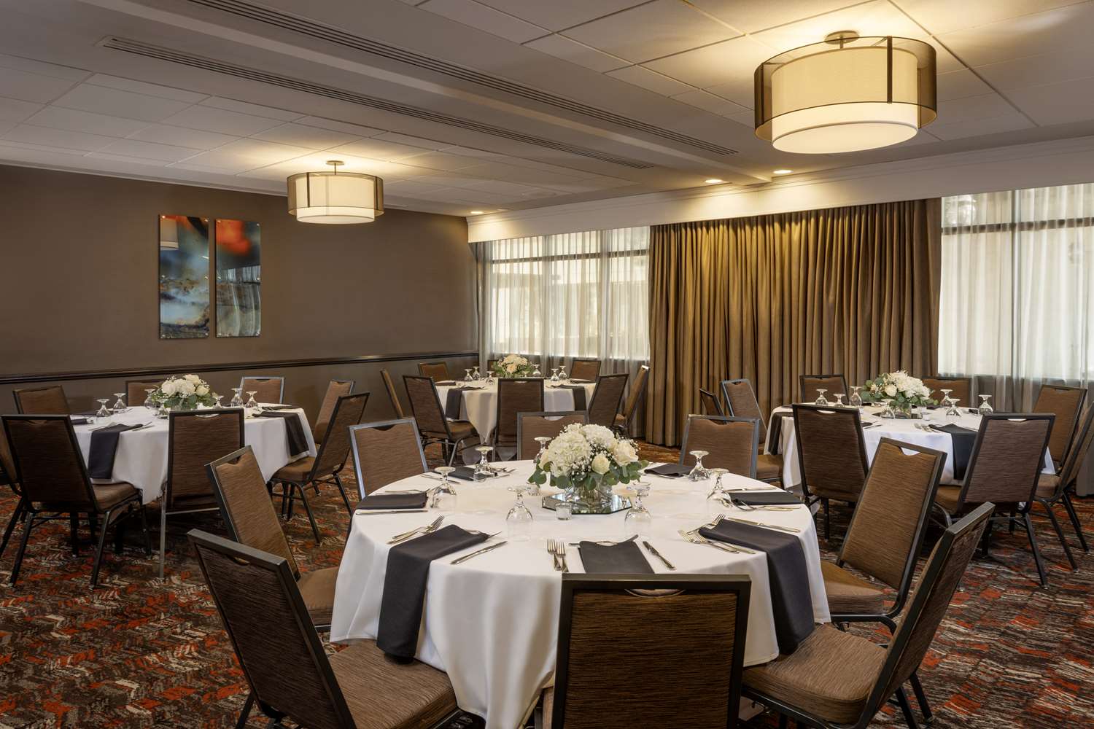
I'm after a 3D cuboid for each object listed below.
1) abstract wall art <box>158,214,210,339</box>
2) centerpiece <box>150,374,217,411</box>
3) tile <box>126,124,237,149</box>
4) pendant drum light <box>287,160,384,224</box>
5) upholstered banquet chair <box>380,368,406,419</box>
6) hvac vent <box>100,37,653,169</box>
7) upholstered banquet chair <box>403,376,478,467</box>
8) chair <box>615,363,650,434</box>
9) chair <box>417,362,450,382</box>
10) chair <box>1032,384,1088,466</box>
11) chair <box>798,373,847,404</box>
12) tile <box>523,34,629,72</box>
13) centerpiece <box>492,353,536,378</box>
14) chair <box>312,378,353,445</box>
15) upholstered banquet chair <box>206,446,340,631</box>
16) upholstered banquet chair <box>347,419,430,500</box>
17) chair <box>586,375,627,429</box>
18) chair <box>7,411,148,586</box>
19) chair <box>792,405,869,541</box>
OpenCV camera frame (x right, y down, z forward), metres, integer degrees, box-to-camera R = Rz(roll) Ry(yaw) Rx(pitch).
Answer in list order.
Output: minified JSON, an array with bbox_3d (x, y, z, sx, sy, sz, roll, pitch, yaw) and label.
[{"bbox_3d":[-3.318,-0.794,6.689,0.030,1.112,0.432,4,6,44],"label":"abstract wall art"},{"bbox_3d":[-2.490,0.202,5.010,0.420,0.280,0.420,0,4,0],"label":"centerpiece"},{"bbox_3d":[-2.574,-1.615,5.167,0.610,0.020,0.605,4,6,43],"label":"tile"},{"bbox_3d":[-1.742,-1.436,6.017,0.770,0.470,0.770,0,4,0],"label":"pendant drum light"},{"bbox_3d":[-1.218,0.502,6.721,0.604,0.909,0.462,-1,4,-11],"label":"upholstered banquet chair"},{"bbox_3d":[-0.592,-1.586,4.756,0.160,0.040,4.068,4,6,45],"label":"hvac vent"},{"bbox_3d":[-0.866,0.530,6.151,0.450,0.900,0.610,3,5,40],"label":"upholstered banquet chair"},{"bbox_3d":[0.662,0.484,6.951,0.604,0.909,0.462,0,4,0],"label":"chair"},{"bbox_3d":[-0.971,0.437,7.458,0.610,0.900,0.450,4,6,42],"label":"chair"},{"bbox_3d":[3.354,0.625,5.089,0.560,0.925,0.460,-1,5,-9],"label":"chair"},{"bbox_3d":[2.249,0.567,5.706,0.462,0.909,0.604,0,4,2],"label":"chair"},{"bbox_3d":[0.176,-1.562,3.664,0.220,0.020,0.610,3,5,44],"label":"tile"},{"bbox_3d":[-0.318,0.040,6.964,0.420,0.290,0.400,0,4,0],"label":"centerpiece"},{"bbox_3d":[-1.824,0.605,5.502,0.620,0.930,0.450,-3,5,-42],"label":"chair"},{"bbox_3d":[-0.922,0.806,2.756,0.560,0.925,0.460,0,4,4],"label":"upholstered banquet chair"},{"bbox_3d":[-0.559,0.738,3.241,0.604,0.909,0.462,4,6,41],"label":"upholstered banquet chair"},{"bbox_3d":[0.352,0.531,6.270,0.462,0.909,0.604,-4,6,-44],"label":"chair"},{"bbox_3d":[-2.554,0.691,3.965,0.462,0.909,0.604,0,4,4],"label":"chair"},{"bbox_3d":[1.747,0.691,4.274,0.450,0.930,0.620,3,5,42],"label":"chair"}]

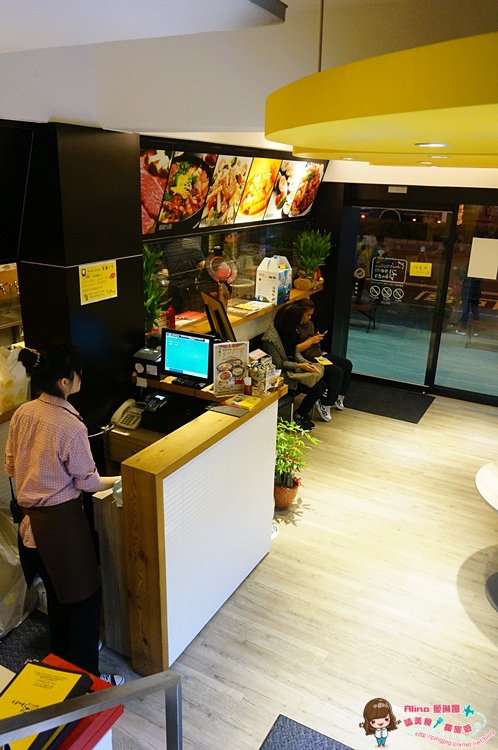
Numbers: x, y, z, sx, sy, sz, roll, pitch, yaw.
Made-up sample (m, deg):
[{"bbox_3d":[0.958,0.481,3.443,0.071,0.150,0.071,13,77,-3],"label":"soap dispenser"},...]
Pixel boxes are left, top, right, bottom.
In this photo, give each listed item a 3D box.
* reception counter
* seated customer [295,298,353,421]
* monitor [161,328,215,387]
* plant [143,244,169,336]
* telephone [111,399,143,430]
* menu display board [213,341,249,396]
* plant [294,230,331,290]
[{"bbox_3d":[-0.464,0.659,3.296,0.875,1.062,1.295,11,21,26],"label":"reception counter"},{"bbox_3d":[0.630,-0.188,5.788,0.740,1.120,0.500,13,22,29],"label":"seated customer"},{"bbox_3d":[-0.345,-0.106,3.409,0.360,0.320,0.170,11,21,26],"label":"monitor"},{"bbox_3d":[-0.681,-0.530,4.025,0.250,0.690,0.250,11,21,26],"label":"plant"},{"bbox_3d":[-0.693,0.222,3.387,0.185,0.100,0.220,5,19,10],"label":"telephone"},{"bbox_3d":[-0.088,-0.046,3.281,0.218,0.305,0.070,-9,21,-27],"label":"menu display board"},{"bbox_3d":[0.687,-1.245,6.333,0.420,0.640,0.400,1,19,0],"label":"plant"}]

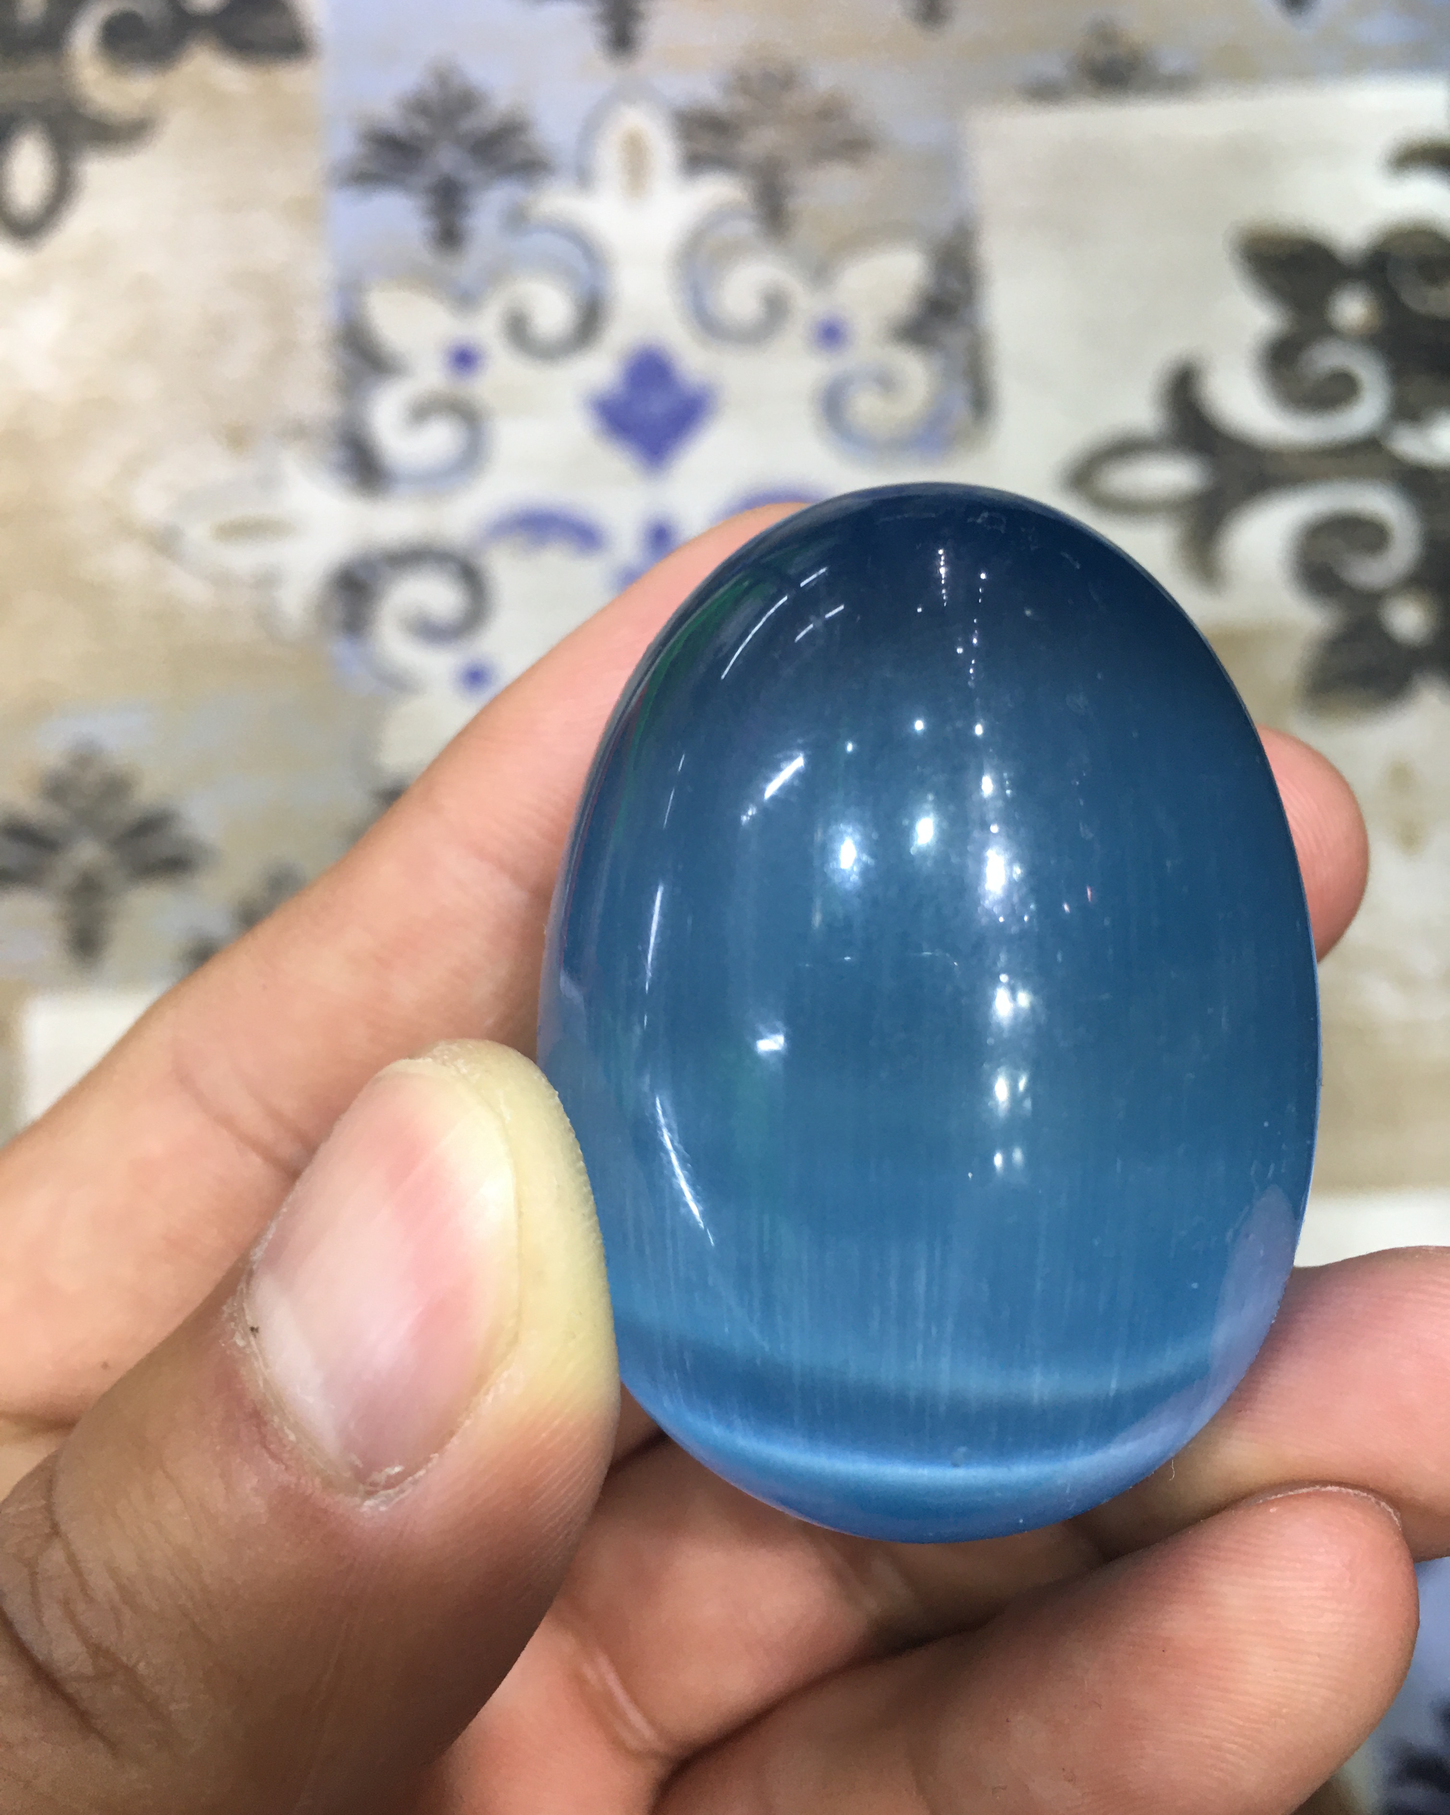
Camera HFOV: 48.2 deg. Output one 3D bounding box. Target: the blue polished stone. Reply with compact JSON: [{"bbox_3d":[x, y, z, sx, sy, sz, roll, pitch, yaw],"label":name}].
[{"bbox_3d":[0.010,0.005,0.087,0.041,0.041,0.055,1,87,7],"label":"blue polished stone"}]

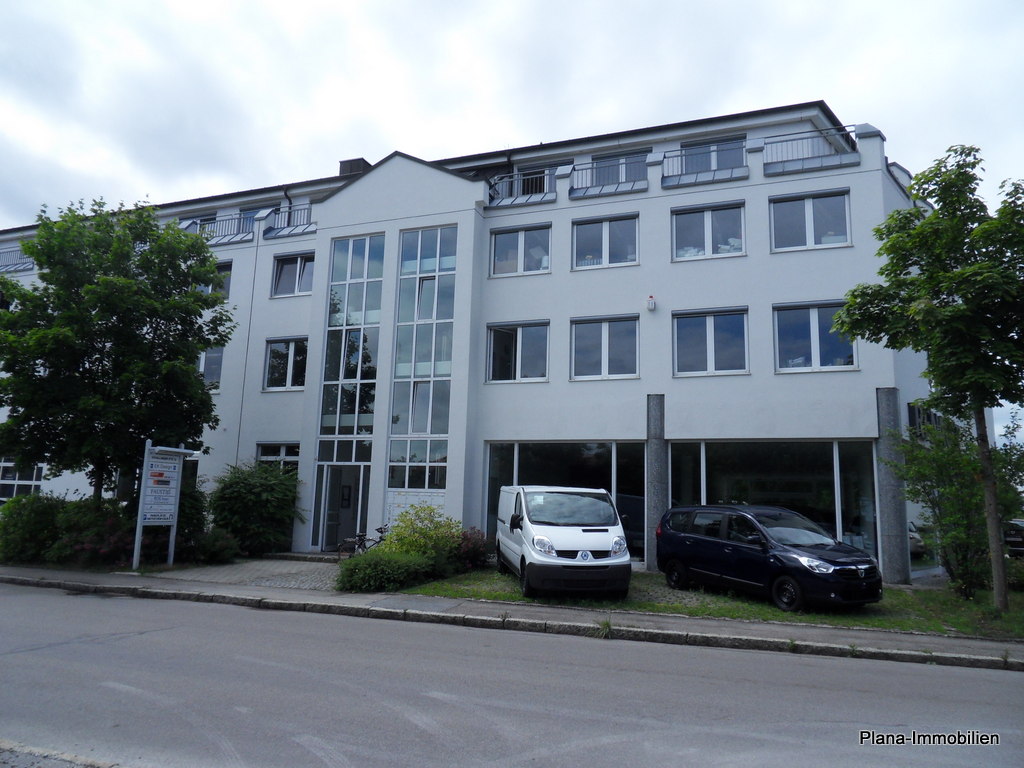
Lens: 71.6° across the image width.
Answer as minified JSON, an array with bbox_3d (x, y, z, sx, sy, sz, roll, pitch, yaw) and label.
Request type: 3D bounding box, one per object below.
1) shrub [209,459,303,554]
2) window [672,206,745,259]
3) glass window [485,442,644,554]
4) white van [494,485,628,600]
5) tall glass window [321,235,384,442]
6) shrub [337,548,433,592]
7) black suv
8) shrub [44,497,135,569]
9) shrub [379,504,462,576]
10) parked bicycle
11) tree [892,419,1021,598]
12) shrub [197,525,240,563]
[{"bbox_3d":[-6.938,3.360,19.493,2.100,2.500,1.800,-2,-10,20],"label":"shrub"},{"bbox_3d":[5.464,-4.215,19.748,2.000,1.619,0.160,-2,-11,20],"label":"window"},{"bbox_3d":[1.368,3.056,18.725,4.365,3.065,0.180,-2,-11,20],"label":"glass window"},{"bbox_3d":[0.905,3.067,14.409,1.950,1.960,4.780,2,-7,-8],"label":"white van"},{"bbox_3d":[-4.586,-1.380,20.386,1.790,6.000,0.170,-2,-10,20],"label":"tall glass window"},{"bbox_3d":[-2.355,3.553,13.729,1.350,0.700,1.800,-2,-11,20],"label":"shrub"},{"bbox_3d":[4.743,3.239,13.633,1.800,1.680,4.500,6,-10,-27],"label":"black suv"},{"bbox_3d":[-10.166,3.537,17.293,1.914,1.479,1.600,7,-11,-29],"label":"shrub"},{"bbox_3d":[-1.887,3.304,14.918,1.736,1.523,1.400,3,-10,-7],"label":"shrub"},{"bbox_3d":[-2.966,3.581,15.385,1.750,1.060,0.600,-2,-10,20],"label":"parked bicycle"},{"bbox_3d":[8.871,2.413,14.198,2.300,3.467,2.300,-4,-11,31],"label":"tree"},{"bbox_3d":[-7.257,3.994,17.782,0.969,0.834,1.000,5,-10,-21],"label":"shrub"}]

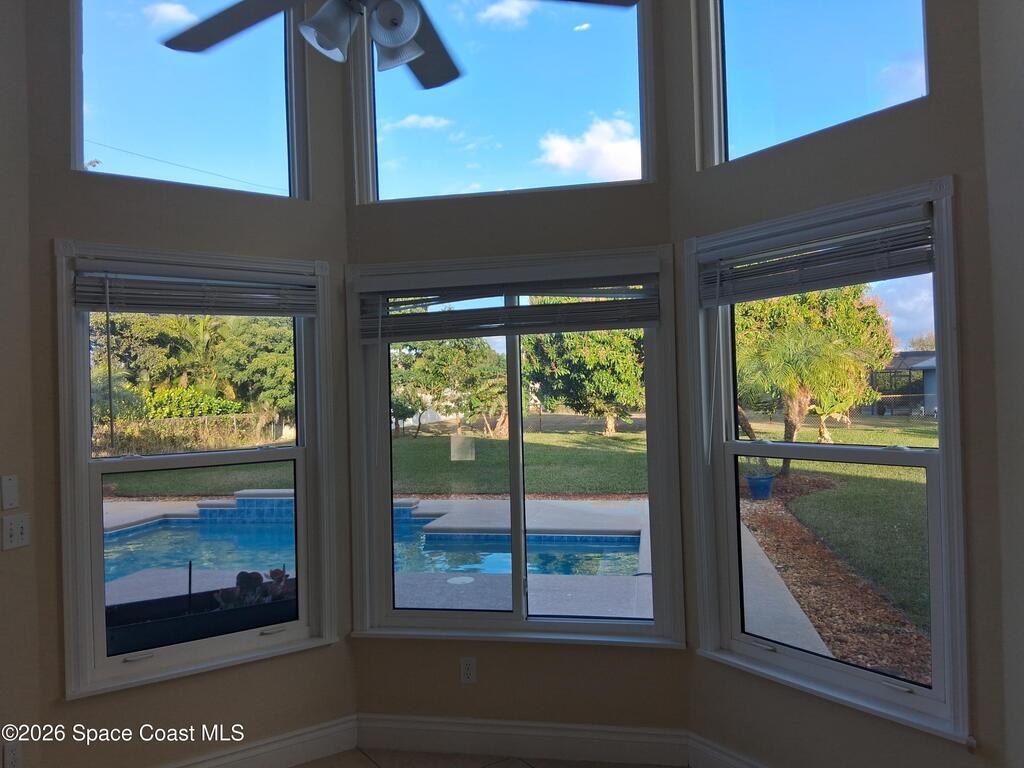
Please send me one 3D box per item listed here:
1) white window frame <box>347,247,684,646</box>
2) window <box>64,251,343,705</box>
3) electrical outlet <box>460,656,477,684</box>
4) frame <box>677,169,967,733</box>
[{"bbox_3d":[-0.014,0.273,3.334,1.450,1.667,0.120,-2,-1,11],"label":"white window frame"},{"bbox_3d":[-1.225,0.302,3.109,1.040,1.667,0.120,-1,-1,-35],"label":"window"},{"bbox_3d":[-0.189,1.241,3.330,0.071,0.115,0.012,-2,-1,11],"label":"electrical outlet"},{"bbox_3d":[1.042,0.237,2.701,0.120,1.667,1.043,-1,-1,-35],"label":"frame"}]

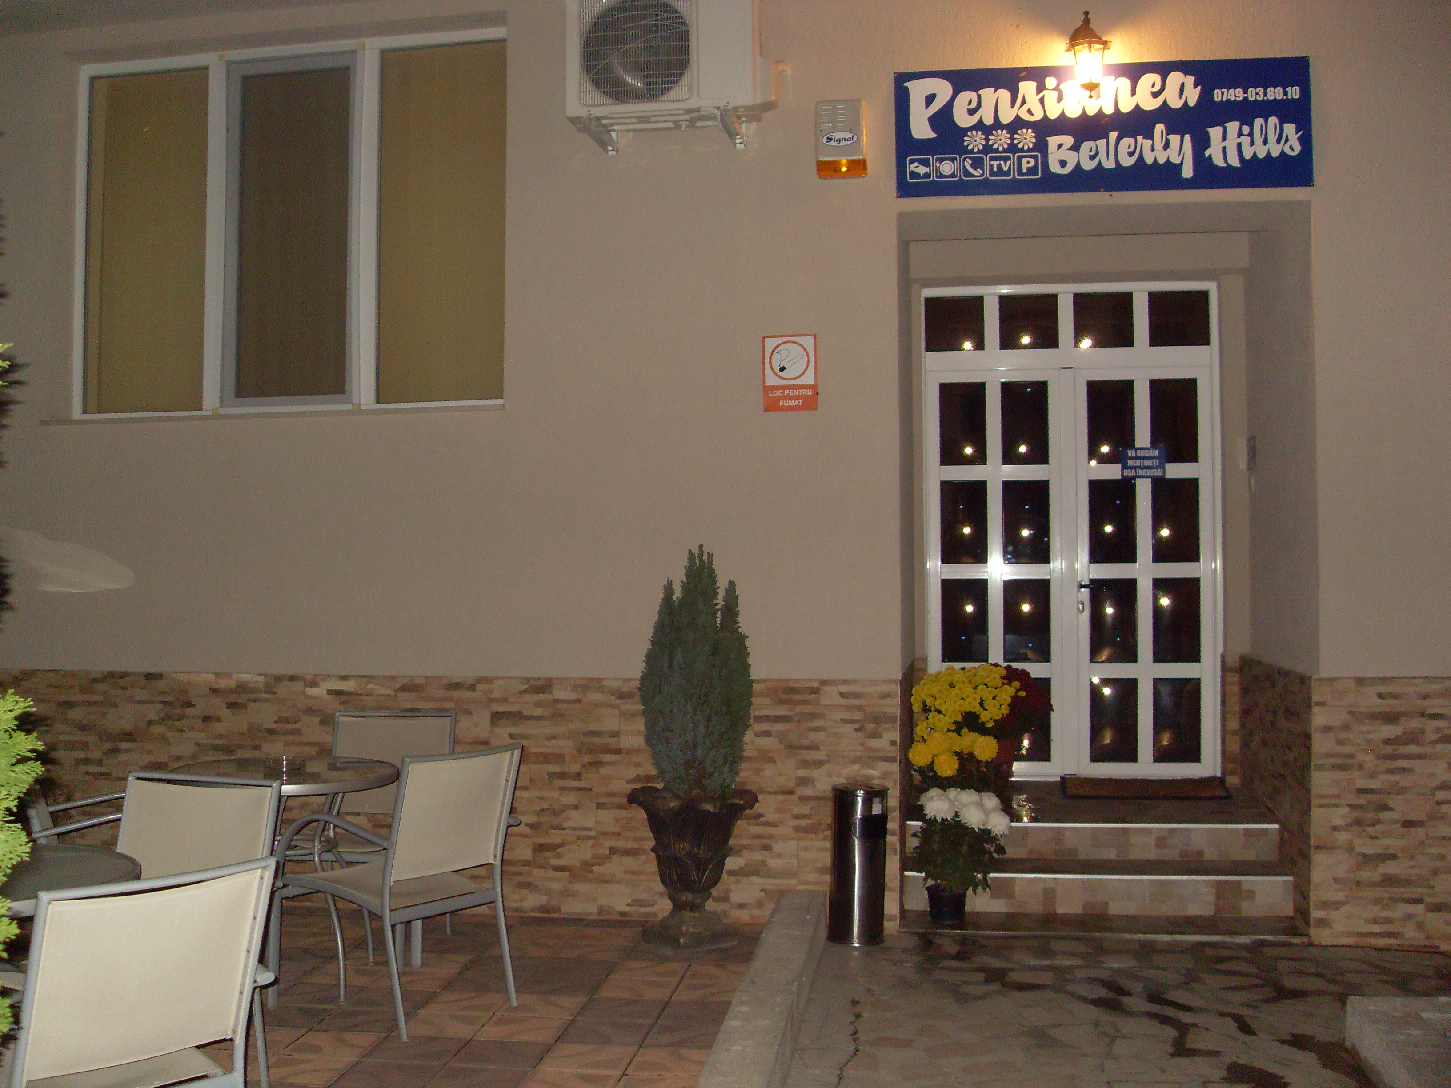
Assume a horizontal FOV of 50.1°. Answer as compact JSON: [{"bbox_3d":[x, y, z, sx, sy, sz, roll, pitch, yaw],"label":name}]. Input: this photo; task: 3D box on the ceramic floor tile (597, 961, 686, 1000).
[{"bbox_3d":[-0.278,1.478,5.229,0.260,0.014,0.483,0,-1,7],"label":"ceramic floor tile"}]

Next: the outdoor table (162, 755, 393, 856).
[{"bbox_3d":[-1.462,1.115,5.171,0.850,0.720,0.850,0,-1,10],"label":"outdoor table"}]

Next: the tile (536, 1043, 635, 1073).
[{"bbox_3d":[-0.386,1.459,4.377,0.260,0.014,0.241,0,-1,7],"label":"tile"}]

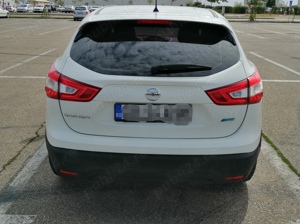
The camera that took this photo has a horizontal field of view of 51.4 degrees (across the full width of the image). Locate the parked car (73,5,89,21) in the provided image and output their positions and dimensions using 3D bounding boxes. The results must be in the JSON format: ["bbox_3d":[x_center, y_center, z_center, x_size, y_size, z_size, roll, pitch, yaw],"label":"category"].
[{"bbox_3d":[-7.592,-11.512,36.329,1.710,1.500,4.100,1,19,2],"label":"parked car"}]

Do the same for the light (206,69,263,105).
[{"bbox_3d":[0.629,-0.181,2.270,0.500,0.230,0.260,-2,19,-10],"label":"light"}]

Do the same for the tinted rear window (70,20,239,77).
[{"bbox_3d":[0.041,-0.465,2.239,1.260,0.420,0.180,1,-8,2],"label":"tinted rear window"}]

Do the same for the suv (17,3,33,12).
[{"bbox_3d":[-25.969,-21.334,64.561,1.770,1.500,4.300,1,19,2],"label":"suv"}]

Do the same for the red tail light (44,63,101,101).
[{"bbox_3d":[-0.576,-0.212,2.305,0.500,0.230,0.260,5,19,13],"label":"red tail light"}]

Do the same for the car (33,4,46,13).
[{"bbox_3d":[-22.728,-21.250,64.465,1.770,1.500,4.300,1,19,2],"label":"car"}]

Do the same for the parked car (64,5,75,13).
[{"bbox_3d":[-16.909,-21.719,66.194,1.770,1.460,4.350,1,19,2],"label":"parked car"}]

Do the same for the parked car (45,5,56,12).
[{"bbox_3d":[-20.434,-21.180,64.400,1.770,1.480,4.300,1,19,2],"label":"parked car"}]

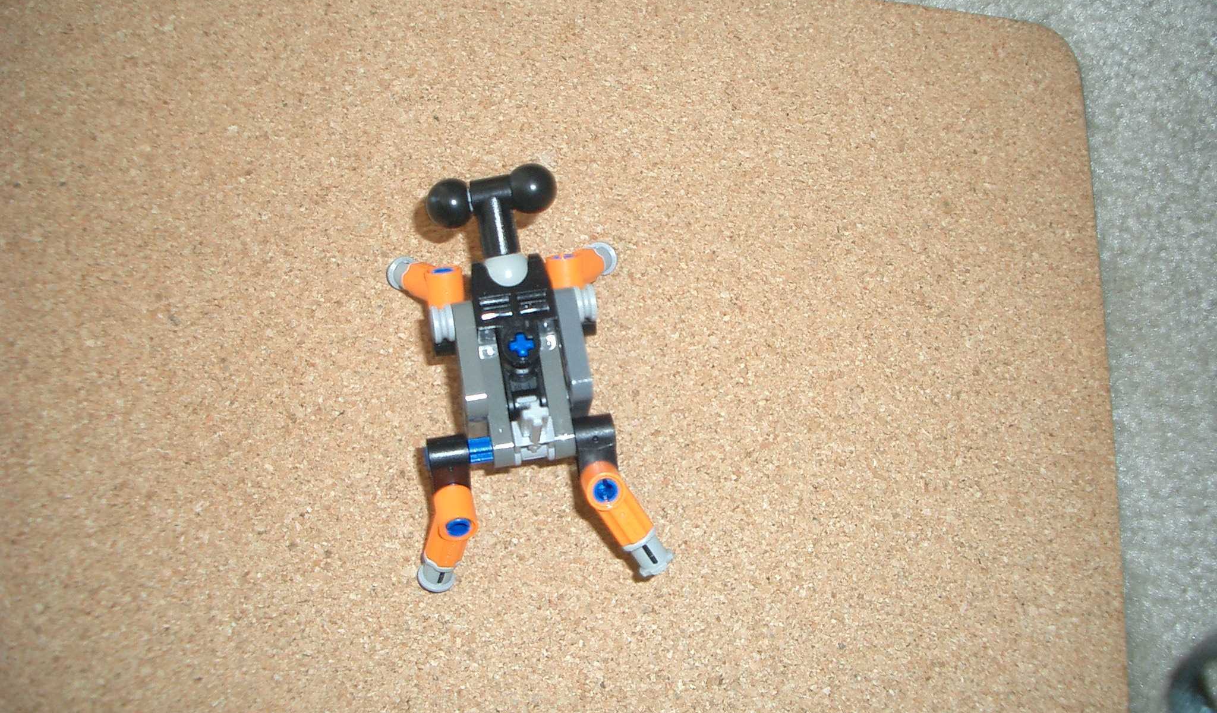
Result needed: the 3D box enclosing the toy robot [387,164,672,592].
[{"bbox_3d":[-0.018,0.005,0.245,0.052,0.035,0.085,-6,62,-5],"label":"toy robot"}]

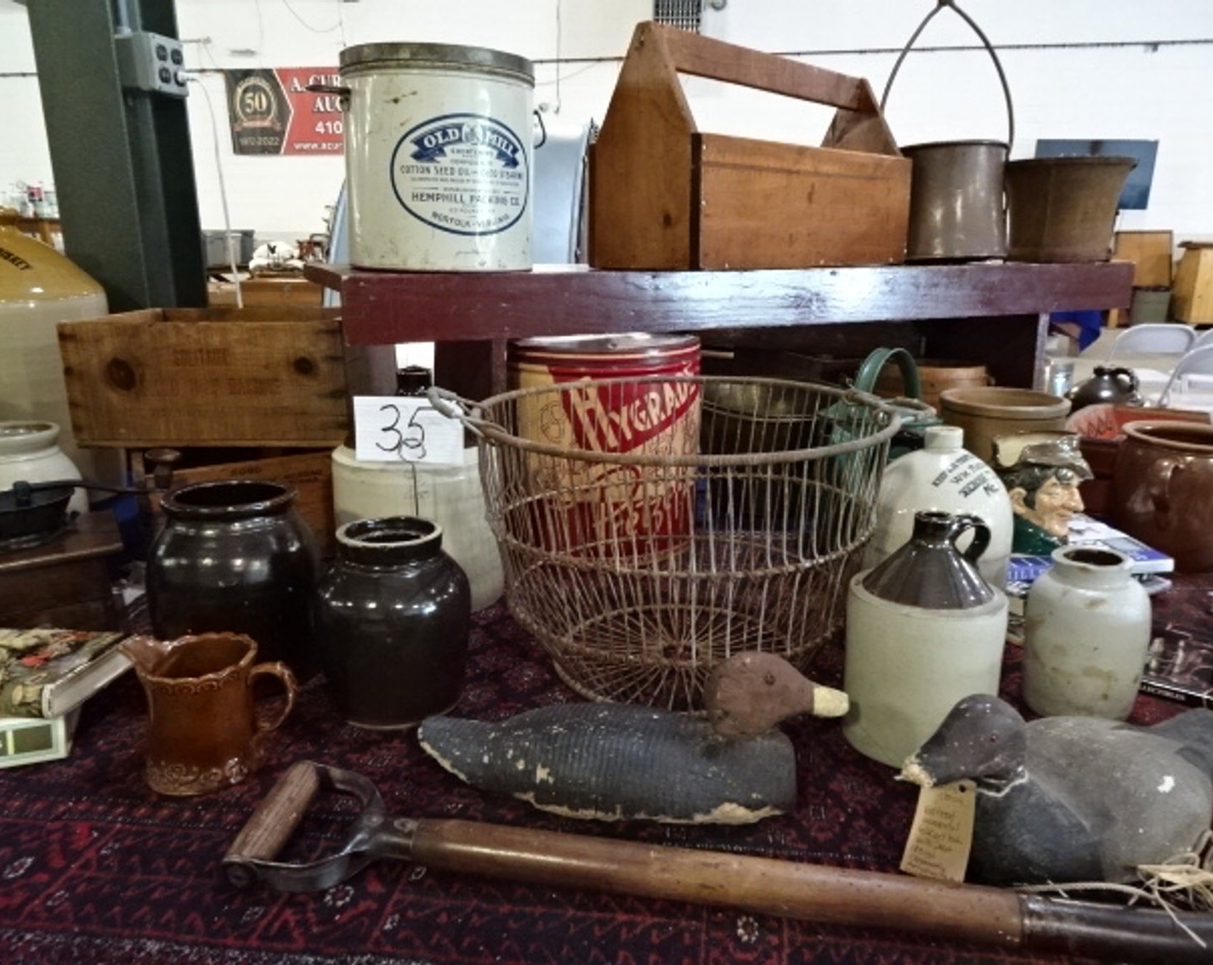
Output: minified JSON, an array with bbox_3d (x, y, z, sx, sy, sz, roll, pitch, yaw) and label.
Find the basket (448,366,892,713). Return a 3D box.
[{"bbox_3d":[0.086,0.062,1.040,0.512,0.288,0.465,0,15,0],"label":"basket"}]

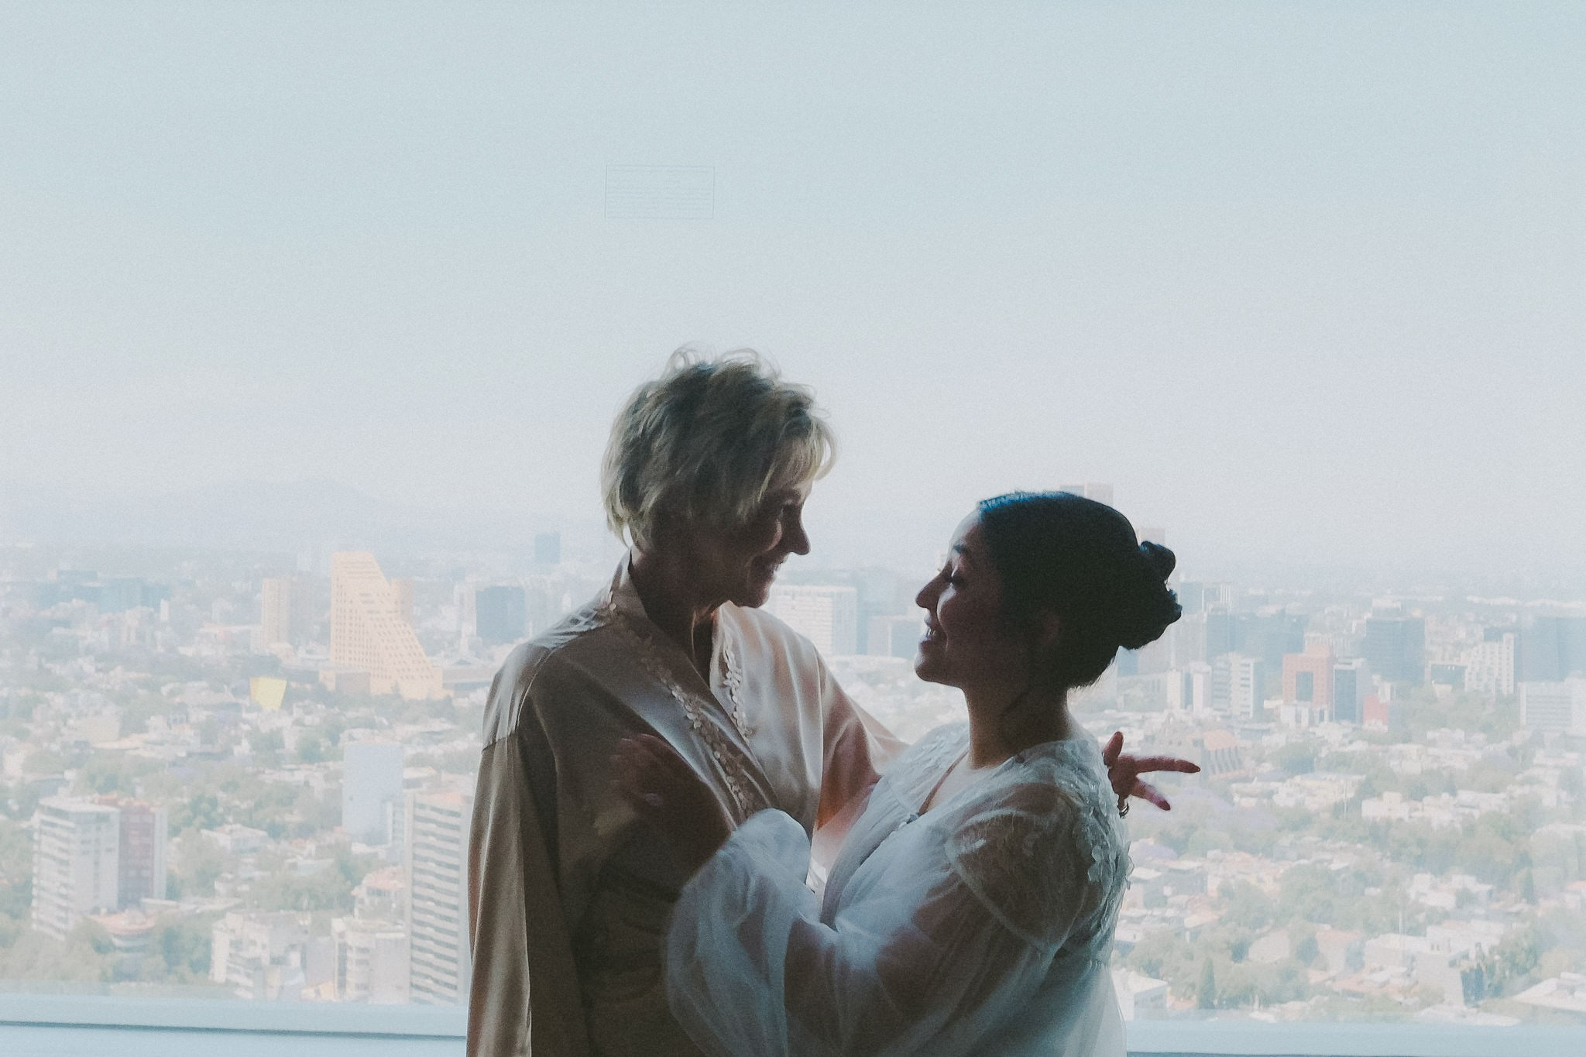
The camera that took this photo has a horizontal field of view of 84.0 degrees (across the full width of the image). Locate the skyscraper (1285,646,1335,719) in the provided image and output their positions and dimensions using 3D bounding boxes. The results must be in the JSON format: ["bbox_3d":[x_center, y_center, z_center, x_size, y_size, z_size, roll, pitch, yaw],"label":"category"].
[{"bbox_3d":[310.030,92.750,529.020,22.500,47.500,22.000,0,-2,43],"label":"skyscraper"}]

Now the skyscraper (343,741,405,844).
[{"bbox_3d":[-136.880,88.280,287.070,16.300,35.500,12.000,1,-1,-14],"label":"skyscraper"}]

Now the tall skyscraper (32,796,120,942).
[{"bbox_3d":[-180.600,85.330,222.000,19.500,31.000,11.000,0,-1,27],"label":"tall skyscraper"}]

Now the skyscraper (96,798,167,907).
[{"bbox_3d":[-178.170,89.470,237.750,15.000,32.000,10.500,1,-1,-12],"label":"skyscraper"}]

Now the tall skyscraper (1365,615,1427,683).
[{"bbox_3d":[447.250,92.100,655.000,38.230,49.810,27.610,2,-1,-38],"label":"tall skyscraper"}]

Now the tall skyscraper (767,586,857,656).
[{"bbox_3d":[16.020,75.980,735.000,59.870,55.110,51.890,0,-1,27],"label":"tall skyscraper"}]

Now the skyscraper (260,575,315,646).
[{"bbox_3d":[-461.580,76.940,804.230,30.000,65.500,25.000,0,-1,14],"label":"skyscraper"}]

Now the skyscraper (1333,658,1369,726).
[{"bbox_3d":[322.810,96.030,509.560,21.000,40.500,11.200,2,-2,-44],"label":"skyscraper"}]

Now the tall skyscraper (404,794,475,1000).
[{"bbox_3d":[-73.700,83.060,197.820,17.000,48.000,17.000,0,-1,28],"label":"tall skyscraper"}]

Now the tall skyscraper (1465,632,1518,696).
[{"bbox_3d":[471.410,91.070,595.000,25.830,41.810,16.140,0,-2,45],"label":"tall skyscraper"}]

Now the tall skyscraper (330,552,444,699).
[{"bbox_3d":[-243.380,56.190,525.000,60.240,81.680,25.680,0,-1,28],"label":"tall skyscraper"}]

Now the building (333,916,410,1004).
[{"bbox_3d":[-93.720,97.270,196.440,15.000,18.000,9.000,1,-1,-8],"label":"building"}]

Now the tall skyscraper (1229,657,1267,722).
[{"bbox_3d":[251.610,93.400,489.080,12.500,43.000,18.000,0,-2,44],"label":"tall skyscraper"}]

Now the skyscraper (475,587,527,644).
[{"bbox_3d":[-261.510,78.710,790.000,33.540,53.010,27.950,0,-1,30],"label":"skyscraper"}]

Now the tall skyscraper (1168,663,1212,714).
[{"bbox_3d":[234.350,94.360,520.000,20.180,27.260,15.090,0,-1,42],"label":"tall skyscraper"}]

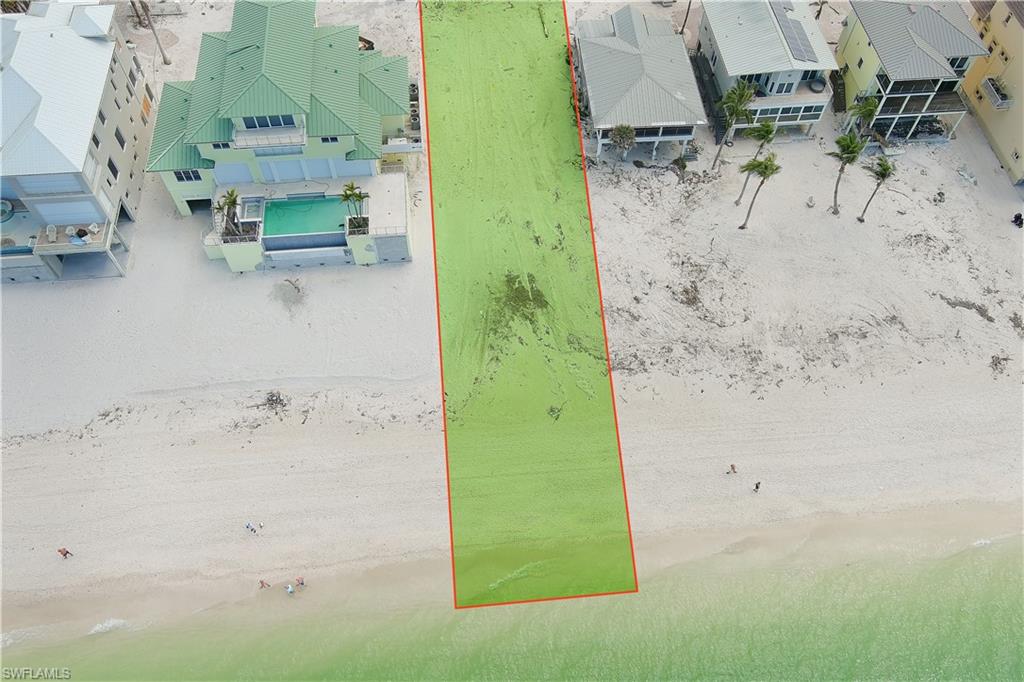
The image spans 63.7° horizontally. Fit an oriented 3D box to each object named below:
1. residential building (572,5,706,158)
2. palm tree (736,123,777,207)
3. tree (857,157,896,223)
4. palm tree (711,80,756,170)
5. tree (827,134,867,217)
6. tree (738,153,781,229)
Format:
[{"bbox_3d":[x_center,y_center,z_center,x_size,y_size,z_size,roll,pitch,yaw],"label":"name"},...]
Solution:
[{"bbox_3d":[13.498,-27.847,89.369,11.510,7.230,16.980,-3,58,-3],"label":"residential building"},{"bbox_3d":[21.740,-16.190,76.120,3.050,10.430,2.850,0,58,-1],"label":"palm tree"},{"bbox_3d":[32.650,-13.820,76.070,3.150,8.260,2.750,0,58,-1],"label":"tree"},{"bbox_3d":[20.440,-20.050,78.390,4.180,10.630,4.030,0,58,-1],"label":"palm tree"},{"bbox_3d":[29.770,-15.010,75.780,4.030,9.940,3.250,0,58,-1],"label":"tree"},{"bbox_3d":[21.570,-13.320,74.790,3.640,9.640,2.950,0,58,-1],"label":"tree"}]

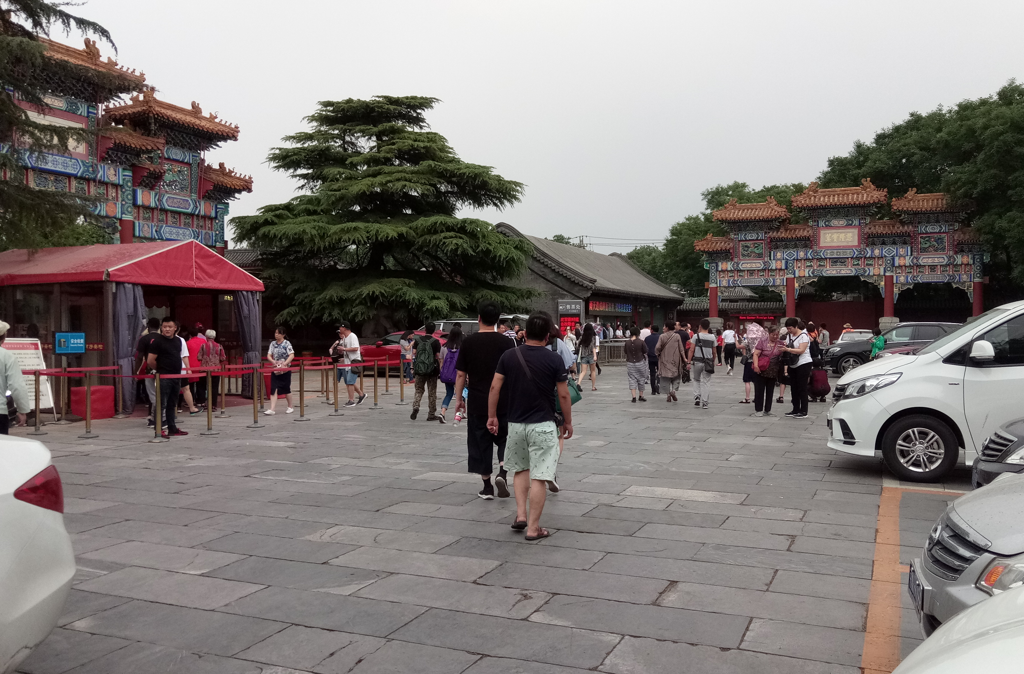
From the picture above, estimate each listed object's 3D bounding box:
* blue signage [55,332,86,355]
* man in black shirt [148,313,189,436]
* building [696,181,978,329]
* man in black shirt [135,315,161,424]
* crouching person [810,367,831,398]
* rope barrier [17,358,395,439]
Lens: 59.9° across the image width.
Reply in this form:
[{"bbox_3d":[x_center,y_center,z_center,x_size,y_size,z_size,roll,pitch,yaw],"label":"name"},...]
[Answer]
[{"bbox_3d":[-7.906,0.112,15.900,0.560,0.400,0.070,-1,1,-14],"label":"blue signage"},{"bbox_3d":[-4.981,0.568,12.845,0.460,1.730,0.540,0,1,22],"label":"man in black shirt"},{"bbox_3d":[17.290,-3.758,46.928,15.000,9.070,2.500,0,1,22],"label":"building"},{"bbox_3d":[-5.920,0.593,14.617,0.520,1.780,0.340,-1,1,-18],"label":"man in black shirt"},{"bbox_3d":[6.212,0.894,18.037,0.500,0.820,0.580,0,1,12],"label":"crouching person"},{"bbox_3d":[-4.935,0.973,15.943,2.900,0.960,6.300,0,1,27],"label":"rope barrier"}]

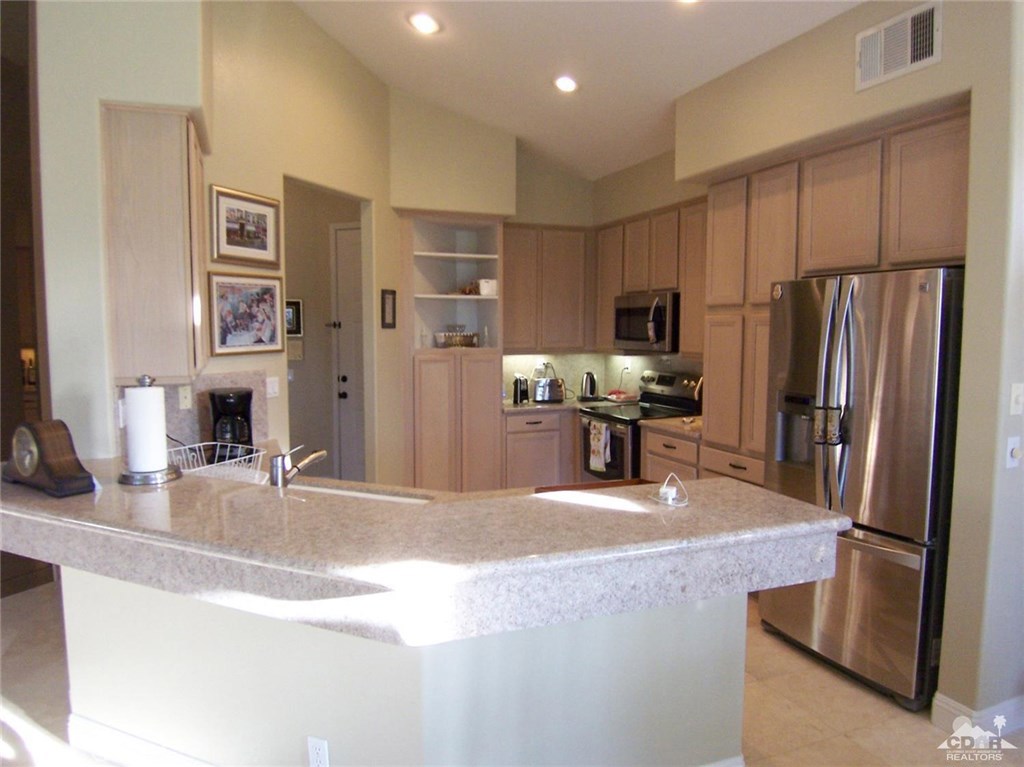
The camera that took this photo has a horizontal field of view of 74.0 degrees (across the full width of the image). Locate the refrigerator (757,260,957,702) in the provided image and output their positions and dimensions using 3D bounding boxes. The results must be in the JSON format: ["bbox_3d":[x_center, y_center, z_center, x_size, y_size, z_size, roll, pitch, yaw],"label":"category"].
[{"bbox_3d":[1.806,0.402,3.226,0.844,1.778,0.883,-2,5,-23],"label":"refrigerator"}]

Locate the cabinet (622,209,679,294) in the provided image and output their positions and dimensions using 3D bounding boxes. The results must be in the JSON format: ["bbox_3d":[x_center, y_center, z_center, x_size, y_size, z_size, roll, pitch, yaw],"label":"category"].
[{"bbox_3d":[1.200,-0.982,5.218,0.340,0.597,0.742,-2,5,-23],"label":"cabinet"}]

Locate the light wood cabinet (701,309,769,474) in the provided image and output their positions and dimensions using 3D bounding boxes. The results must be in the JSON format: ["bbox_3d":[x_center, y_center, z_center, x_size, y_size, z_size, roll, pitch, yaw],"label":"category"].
[{"bbox_3d":[1.593,-0.011,4.007,0.620,0.830,0.720,-2,5,-24],"label":"light wood cabinet"}]

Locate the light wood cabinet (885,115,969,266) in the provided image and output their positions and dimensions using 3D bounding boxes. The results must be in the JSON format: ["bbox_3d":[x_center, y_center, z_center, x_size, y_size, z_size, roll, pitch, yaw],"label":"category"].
[{"bbox_3d":[2.040,-0.806,2.949,0.606,0.611,0.466,-2,5,-23],"label":"light wood cabinet"}]

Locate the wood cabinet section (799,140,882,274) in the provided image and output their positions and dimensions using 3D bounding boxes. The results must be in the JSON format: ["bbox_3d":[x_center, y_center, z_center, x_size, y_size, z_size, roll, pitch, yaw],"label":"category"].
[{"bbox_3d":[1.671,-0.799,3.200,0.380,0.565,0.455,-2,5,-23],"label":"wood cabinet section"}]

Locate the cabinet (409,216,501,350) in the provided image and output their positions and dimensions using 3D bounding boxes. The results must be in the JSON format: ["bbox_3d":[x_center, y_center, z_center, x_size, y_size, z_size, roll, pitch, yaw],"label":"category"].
[{"bbox_3d":[-0.523,-0.784,5.437,0.752,1.014,0.543,-2,5,-23],"label":"cabinet"}]

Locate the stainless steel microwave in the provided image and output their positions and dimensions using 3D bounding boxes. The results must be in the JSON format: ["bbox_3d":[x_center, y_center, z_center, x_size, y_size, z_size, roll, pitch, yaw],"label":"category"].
[{"bbox_3d":[1.159,-0.465,5.240,0.427,0.421,0.752,-2,5,-23],"label":"stainless steel microwave"}]

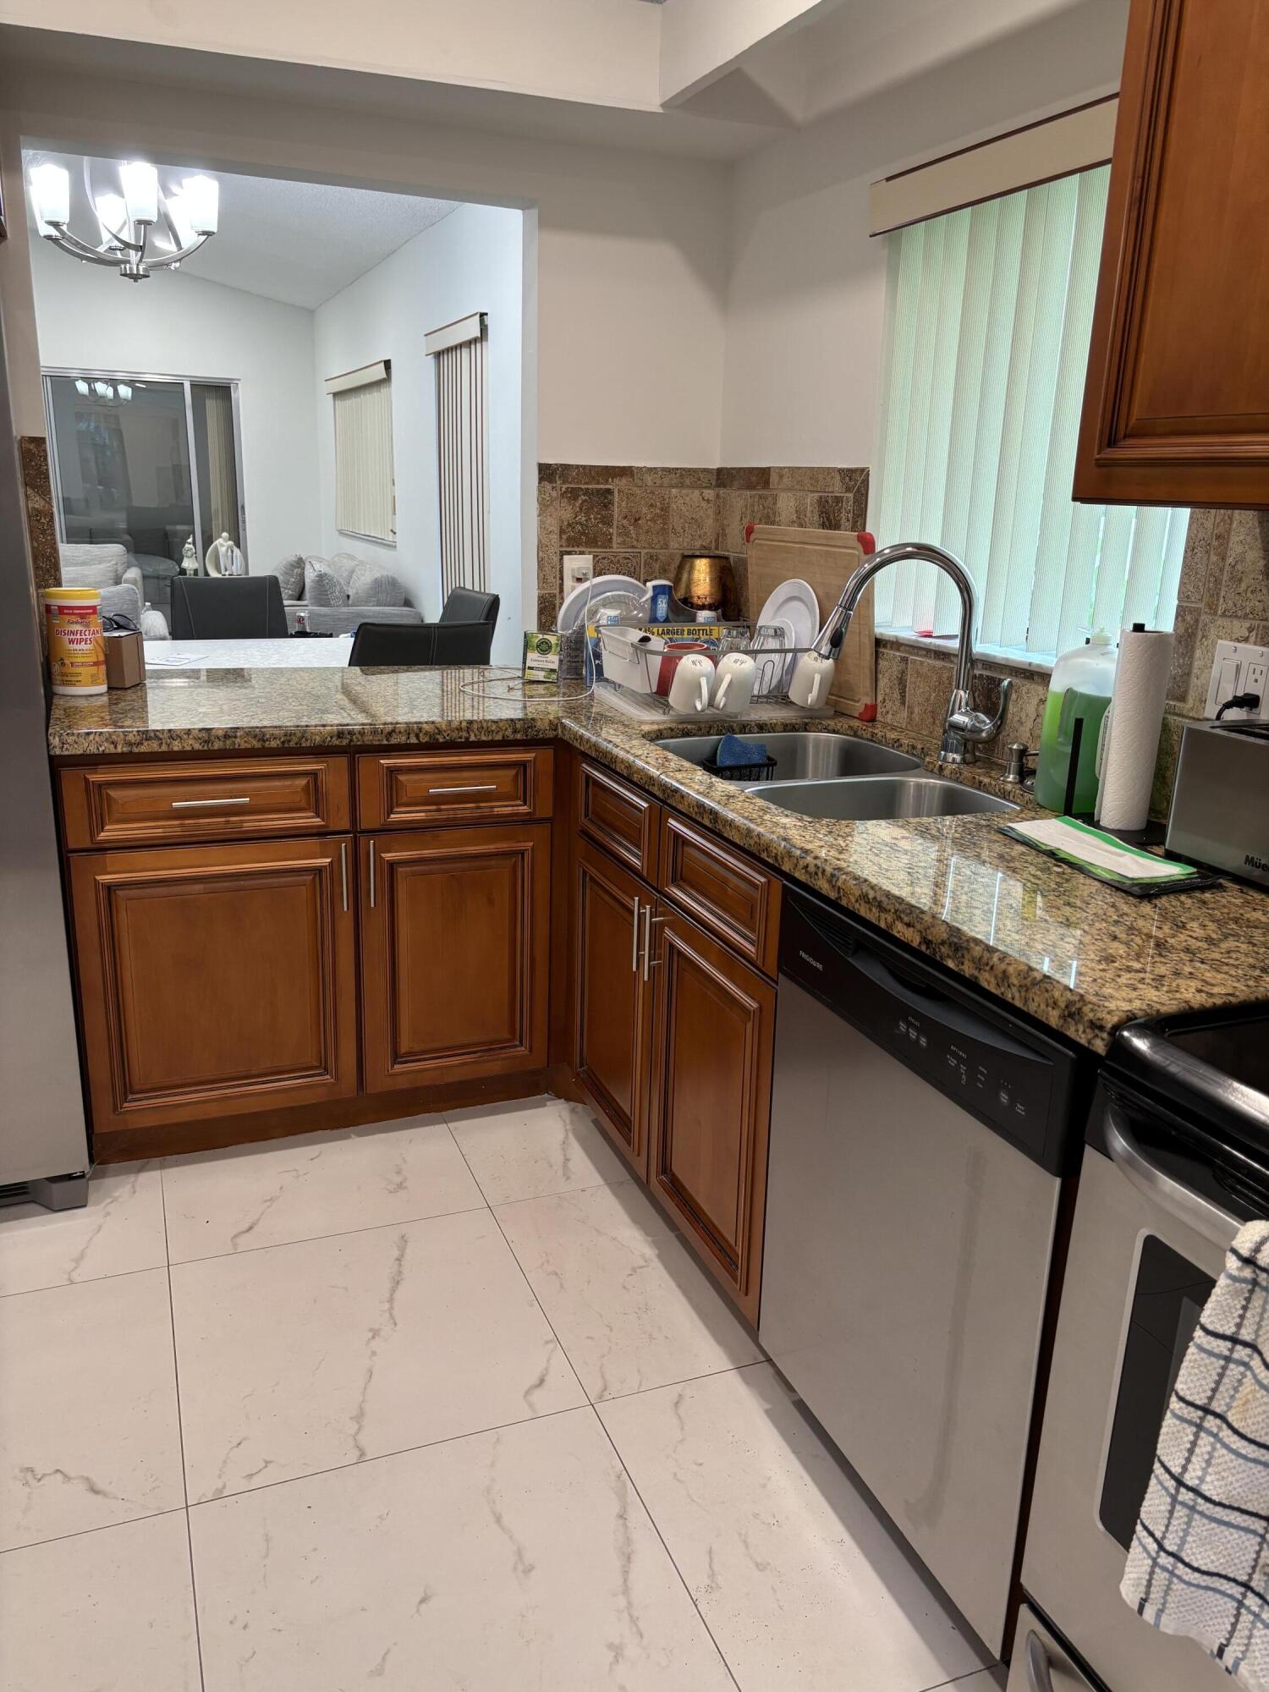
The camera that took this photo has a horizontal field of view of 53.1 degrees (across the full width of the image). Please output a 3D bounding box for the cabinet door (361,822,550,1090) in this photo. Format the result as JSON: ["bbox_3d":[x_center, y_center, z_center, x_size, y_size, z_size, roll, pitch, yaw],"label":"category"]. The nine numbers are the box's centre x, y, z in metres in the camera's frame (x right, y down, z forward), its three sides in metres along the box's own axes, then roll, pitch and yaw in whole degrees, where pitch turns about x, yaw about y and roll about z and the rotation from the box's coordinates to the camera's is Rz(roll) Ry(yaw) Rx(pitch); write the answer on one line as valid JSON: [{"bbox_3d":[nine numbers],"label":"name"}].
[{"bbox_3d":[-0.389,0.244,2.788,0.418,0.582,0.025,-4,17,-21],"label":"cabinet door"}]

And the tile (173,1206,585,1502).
[{"bbox_3d":[-0.457,0.827,2.155,0.600,0.010,0.600,-5,17,-21],"label":"tile"}]

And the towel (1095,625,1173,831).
[{"bbox_3d":[0.737,-0.168,1.859,0.077,0.280,0.077,2,16,0],"label":"towel"}]

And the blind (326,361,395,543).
[{"bbox_3d":[-1.660,-2.350,7.654,0.085,0.950,1.950,-5,17,-21],"label":"blind"}]

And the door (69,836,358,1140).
[{"bbox_3d":[-0.843,0.278,2.611,0.535,0.587,0.025,-4,17,-21],"label":"door"}]

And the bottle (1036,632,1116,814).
[{"bbox_3d":[0.723,-0.203,2.025,0.140,0.280,0.100,2,16,3],"label":"bottle"}]

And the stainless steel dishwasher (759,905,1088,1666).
[{"bbox_3d":[0.585,0.485,1.733,0.600,0.785,0.605,-5,17,-21],"label":"stainless steel dishwasher"}]

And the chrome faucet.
[{"bbox_3d":[0.498,-0.335,2.264,0.310,0.395,0.165,-1,16,-9],"label":"chrome faucet"}]

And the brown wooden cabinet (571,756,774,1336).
[{"bbox_3d":[0.303,0.300,2.414,0.600,0.830,0.910,-5,17,-21],"label":"brown wooden cabinet"}]

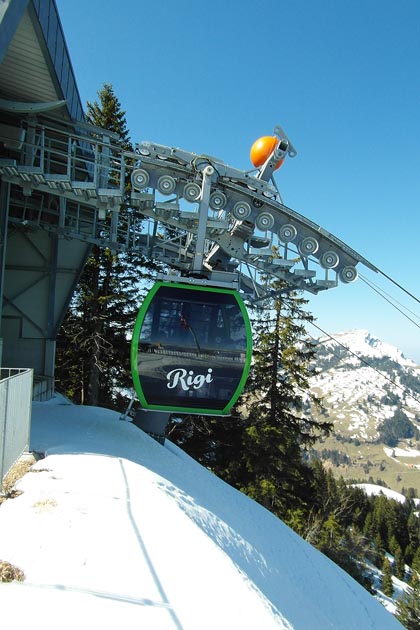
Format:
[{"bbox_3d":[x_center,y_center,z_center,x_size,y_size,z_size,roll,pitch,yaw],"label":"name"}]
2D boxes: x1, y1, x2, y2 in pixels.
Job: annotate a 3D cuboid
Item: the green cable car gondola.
[{"bbox_3d":[-0.436,0.631,8.846,2.300,2.440,1.800,5,0,-6],"label":"green cable car gondola"}]

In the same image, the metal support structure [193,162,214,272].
[{"bbox_3d":[-0.135,-1.978,8.700,0.270,2.250,0.300,6,0,-6],"label":"metal support structure"}]

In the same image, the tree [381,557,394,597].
[{"bbox_3d":[29.583,43.583,70.000,2.300,6.700,2.300,3,0,0],"label":"tree"}]

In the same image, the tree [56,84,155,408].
[{"bbox_3d":[-5.071,-3.262,20.000,5.000,15.300,5.000,3,0,0],"label":"tree"}]

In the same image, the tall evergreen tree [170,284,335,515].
[{"bbox_3d":[2.252,3.505,19.500,6.200,12.400,6.000,3,0,0],"label":"tall evergreen tree"}]

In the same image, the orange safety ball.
[{"bbox_3d":[1.301,-3.653,9.500,0.770,0.770,0.770,3,0,0],"label":"orange safety ball"}]

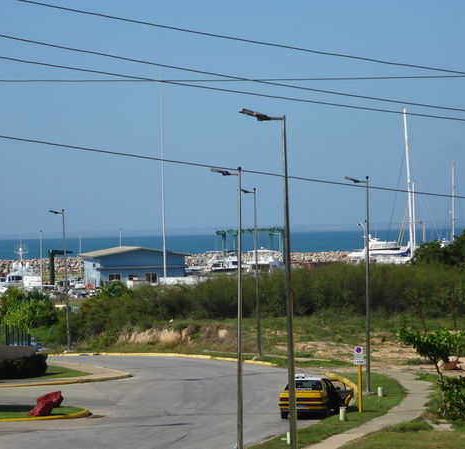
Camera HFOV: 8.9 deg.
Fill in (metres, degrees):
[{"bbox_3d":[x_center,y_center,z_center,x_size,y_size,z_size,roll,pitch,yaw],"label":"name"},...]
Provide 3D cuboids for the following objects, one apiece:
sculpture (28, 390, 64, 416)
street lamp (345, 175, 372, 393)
[{"bbox_3d":[-6.917,6.656,111.300,1.240,0.930,1.200,-1,0,0],"label":"sculpture"},{"bbox_3d":[5.146,2.472,123.071,1.100,8.920,0.320,-1,0,10],"label":"street lamp"}]

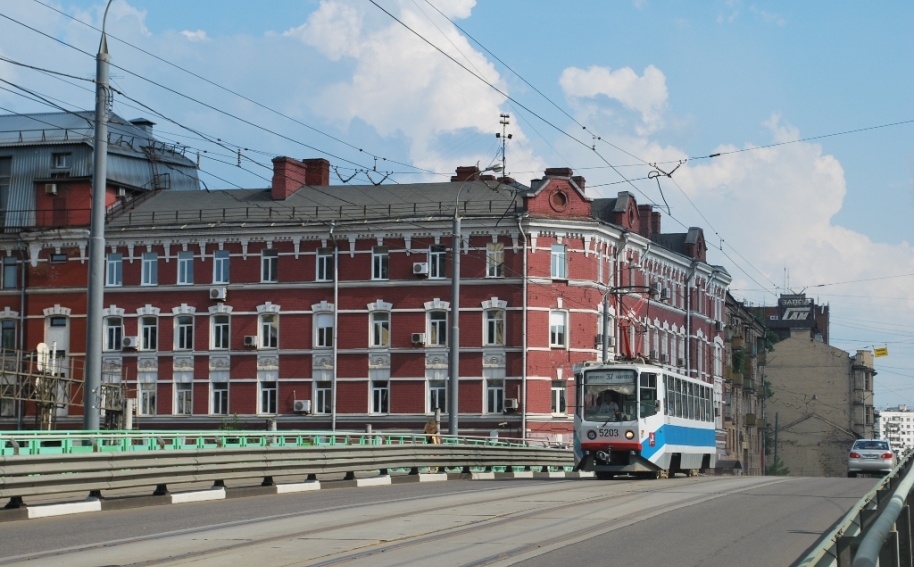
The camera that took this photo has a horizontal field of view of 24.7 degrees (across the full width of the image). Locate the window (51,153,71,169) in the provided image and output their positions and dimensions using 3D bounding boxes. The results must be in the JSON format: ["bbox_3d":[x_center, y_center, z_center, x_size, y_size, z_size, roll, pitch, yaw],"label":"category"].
[{"bbox_3d":[-21.547,-6.673,113.696,1.192,0.861,0.250,-1,-6,18],"label":"window"}]

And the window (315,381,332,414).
[{"bbox_3d":[-6.847,5.855,107.125,0.894,1.591,0.200,-1,-5,17],"label":"window"}]

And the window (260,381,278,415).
[{"bbox_3d":[-9.697,5.954,107.973,0.902,1.707,0.200,-1,-5,17],"label":"window"}]

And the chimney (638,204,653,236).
[{"bbox_3d":[12.955,-4.243,143.183,0.800,2.442,0.950,-2,-5,19],"label":"chimney"}]

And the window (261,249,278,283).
[{"bbox_3d":[-9.354,-0.856,104.382,0.916,1.702,0.200,-1,-6,15],"label":"window"}]

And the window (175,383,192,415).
[{"bbox_3d":[-13.745,5.846,104.930,0.943,1.609,0.200,-1,-6,15],"label":"window"}]

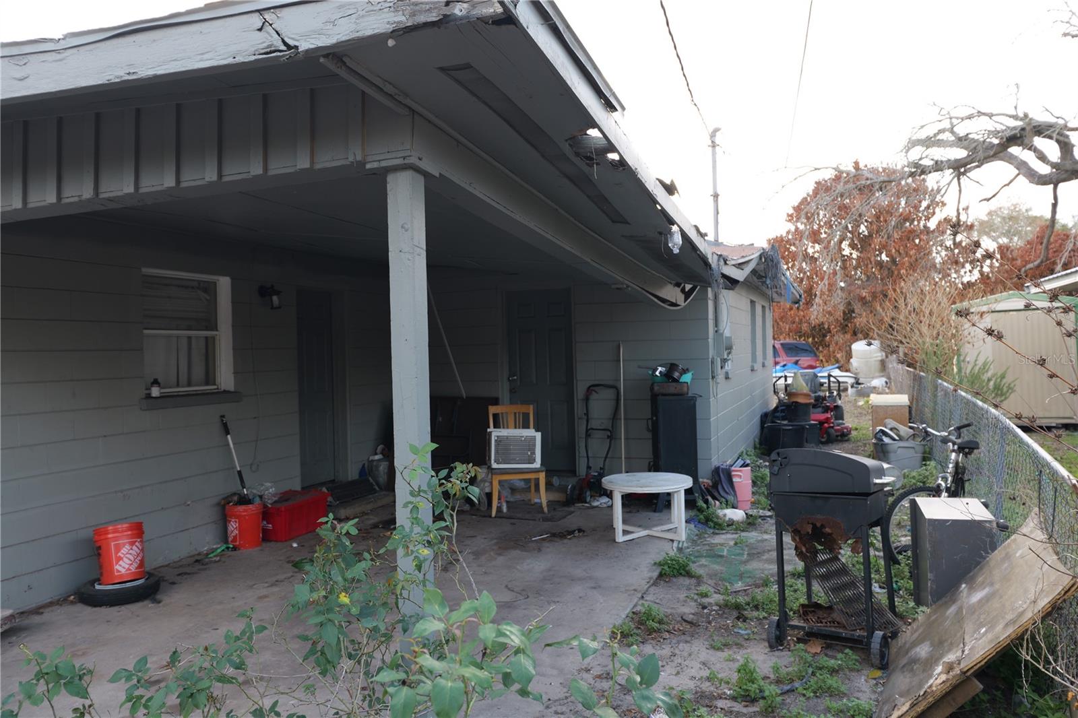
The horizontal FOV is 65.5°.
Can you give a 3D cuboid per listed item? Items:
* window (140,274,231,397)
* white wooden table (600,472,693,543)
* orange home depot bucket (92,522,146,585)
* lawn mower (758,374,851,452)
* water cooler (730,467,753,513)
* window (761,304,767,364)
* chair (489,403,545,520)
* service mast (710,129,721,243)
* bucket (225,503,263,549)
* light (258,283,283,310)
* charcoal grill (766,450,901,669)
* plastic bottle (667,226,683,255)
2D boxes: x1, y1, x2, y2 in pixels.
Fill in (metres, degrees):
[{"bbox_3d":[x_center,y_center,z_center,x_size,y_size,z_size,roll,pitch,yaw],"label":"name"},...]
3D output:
[{"bbox_3d":[-2.842,-0.206,6.733,0.130,0.970,0.970,-1,1,20],"label":"window"},{"bbox_3d":[0.911,1.237,7.020,0.760,0.464,0.760,-1,1,0],"label":"white wooden table"},{"bbox_3d":[-2.805,1.300,5.630,0.302,0.370,0.302,-4,0,0],"label":"orange home depot bucket"},{"bbox_3d":[4.490,0.763,13.868,1.280,1.110,1.850,-1,1,20],"label":"lawn mower"},{"bbox_3d":[1.895,1.230,8.050,0.300,0.420,0.300,-1,1,13],"label":"water cooler"},{"bbox_3d":[3.771,-0.432,14.197,0.130,0.960,0.920,-1,1,20],"label":"window"},{"bbox_3d":[-0.255,0.974,8.230,0.530,1.020,0.540,-2,1,-16],"label":"chair"},{"bbox_3d":[1.839,-1.795,8.702,0.120,1.190,0.100,-1,1,20],"label":"service mast"},{"bbox_3d":[-2.455,1.371,7.000,0.302,0.370,0.302,-1,1,0],"label":"bucket"},{"bbox_3d":[-2.397,-0.554,7.495,0.220,0.230,0.130,-1,1,20],"label":"light"},{"bbox_3d":[1.524,0.967,4.336,0.600,1.050,0.560,-3,0,36],"label":"charcoal grill"},{"bbox_3d":[0.975,-0.854,6.000,0.100,0.208,0.100,-5,0,0],"label":"plastic bottle"}]

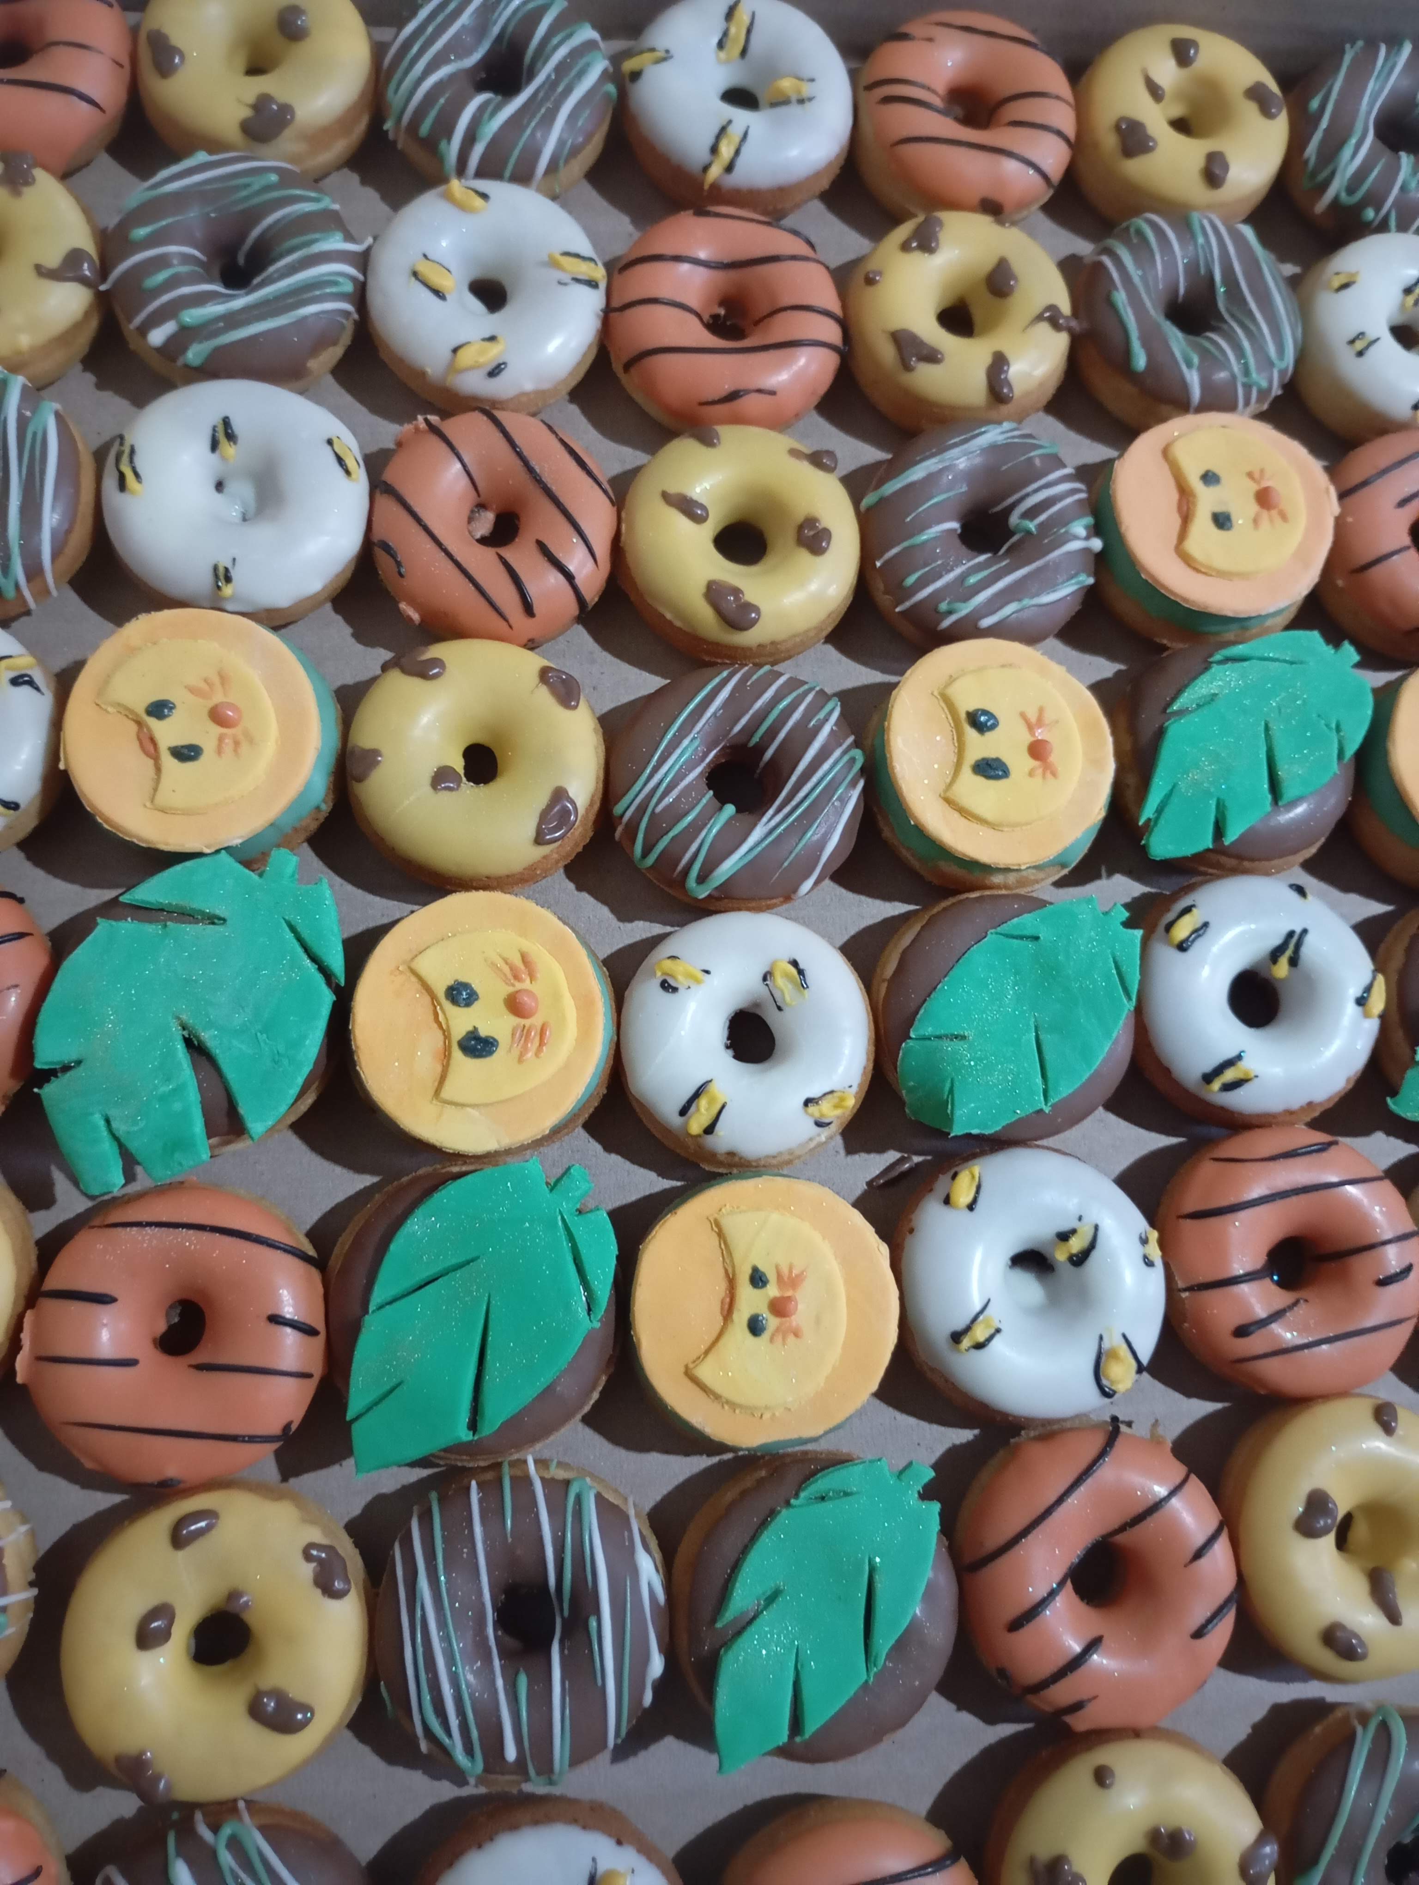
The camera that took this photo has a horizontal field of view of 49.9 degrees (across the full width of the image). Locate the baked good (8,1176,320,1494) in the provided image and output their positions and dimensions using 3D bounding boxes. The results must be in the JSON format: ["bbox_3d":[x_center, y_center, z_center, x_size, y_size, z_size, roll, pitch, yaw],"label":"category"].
[{"bbox_3d":[-0.107,0.077,0.306,0.059,0.021,0.059,2,76,-6],"label":"baked good"}]

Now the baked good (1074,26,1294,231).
[{"bbox_3d":[0.125,-0.216,0.405,0.056,0.023,0.056,0,75,-8],"label":"baked good"}]

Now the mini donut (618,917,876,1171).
[{"bbox_3d":[0.008,0.021,0.325,0.055,0.023,0.055,0,75,-8],"label":"mini donut"}]

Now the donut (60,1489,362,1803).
[{"bbox_3d":[-0.098,0.138,0.303,0.059,0.025,0.059,2,76,-7],"label":"donut"}]

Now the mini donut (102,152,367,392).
[{"bbox_3d":[-0.116,-0.165,0.376,0.061,0.025,0.061,2,76,-7],"label":"mini donut"}]

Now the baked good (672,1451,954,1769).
[{"bbox_3d":[0.022,0.137,0.317,0.059,0.027,0.059,2,76,-7],"label":"baked good"}]

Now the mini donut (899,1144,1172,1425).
[{"bbox_3d":[0.067,0.071,0.320,0.057,0.023,0.057,0,75,-8],"label":"mini donut"}]

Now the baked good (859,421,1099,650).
[{"bbox_3d":[0.064,-0.097,0.364,0.056,0.023,0.056,0,75,-8],"label":"baked good"}]

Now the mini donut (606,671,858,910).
[{"bbox_3d":[0.007,-0.037,0.359,0.060,0.025,0.060,2,76,-7],"label":"mini donut"}]

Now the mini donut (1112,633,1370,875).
[{"bbox_3d":[0.127,-0.046,0.362,0.059,0.022,0.059,2,76,-6],"label":"mini donut"}]

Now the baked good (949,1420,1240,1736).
[{"bbox_3d":[0.080,0.129,0.315,0.059,0.021,0.059,2,76,-6],"label":"baked good"}]

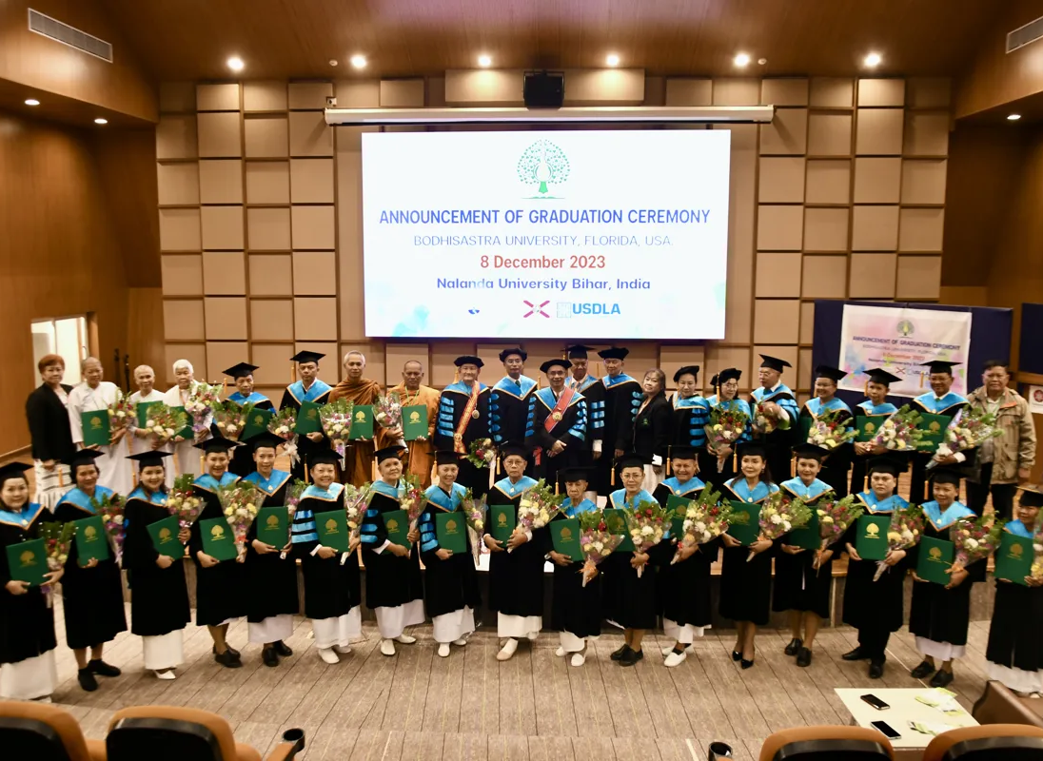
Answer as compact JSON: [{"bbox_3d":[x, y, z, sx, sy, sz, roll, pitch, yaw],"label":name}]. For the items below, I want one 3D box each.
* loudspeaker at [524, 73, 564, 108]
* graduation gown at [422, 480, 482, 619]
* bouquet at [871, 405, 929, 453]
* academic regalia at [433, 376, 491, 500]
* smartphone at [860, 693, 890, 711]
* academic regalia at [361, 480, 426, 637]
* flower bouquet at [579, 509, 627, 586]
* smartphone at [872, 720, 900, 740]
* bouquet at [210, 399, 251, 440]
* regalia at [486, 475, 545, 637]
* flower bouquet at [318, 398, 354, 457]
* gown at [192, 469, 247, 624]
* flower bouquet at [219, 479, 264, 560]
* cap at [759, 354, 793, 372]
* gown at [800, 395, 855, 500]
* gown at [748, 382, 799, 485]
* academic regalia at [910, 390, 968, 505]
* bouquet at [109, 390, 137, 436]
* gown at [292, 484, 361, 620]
[{"bbox_3d":[0.277,-3.587,10.600,0.480,0.400,0.380,0,7,3],"label":"loudspeaker"},{"bbox_3d":[-0.547,1.294,6.520,0.470,1.004,0.400,-1,7,-10],"label":"graduation gown"},{"bbox_3d":[3.171,0.412,7.197,0.480,0.340,0.260,-32,-7,36],"label":"bouquet"},{"bbox_3d":[-0.557,0.578,8.190,0.546,1.172,0.380,-1,7,-4],"label":"academic regalia"},{"bbox_3d":[2.047,1.860,4.950,0.073,0.010,0.152,-2,7,-18],"label":"smartphone"},{"bbox_3d":[-0.996,1.387,6.665,0.500,1.236,0.380,-3,8,-28],"label":"academic regalia"},{"bbox_3d":[0.567,1.236,6.298,0.310,0.550,0.220,14,1,2],"label":"flower bouquet"},{"bbox_3d":[1.984,1.903,4.657,0.073,0.010,0.156,-2,7,-12],"label":"smartphone"},{"bbox_3d":[-2.613,0.372,7.696,0.350,0.480,0.260,-2,15,-19],"label":"bouquet"},{"bbox_3d":[-0.047,1.343,6.622,0.490,1.217,0.400,0,7,2],"label":"regalia"},{"bbox_3d":[-1.644,0.452,7.607,0.290,0.560,0.220,-5,10,-4],"label":"flower bouquet"},{"bbox_3d":[-2.265,1.261,6.438,0.460,1.148,0.360,-3,8,-28],"label":"gown"},{"bbox_3d":[-2.070,1.033,6.326,0.330,0.584,0.220,0,0,-20],"label":"flower bouquet"},{"bbox_3d":[2.285,-0.159,7.715,0.270,0.150,0.280,17,8,38],"label":"cap"},{"bbox_3d":[2.750,0.639,7.696,0.500,0.978,0.360,5,8,35],"label":"gown"},{"bbox_3d":[2.342,0.603,7.941,0.468,1.147,0.400,7,10,42],"label":"gown"},{"bbox_3d":[3.623,0.668,7.395,0.495,1.116,0.380,4,8,30],"label":"academic regalia"},{"bbox_3d":[-3.570,0.318,7.639,0.250,0.480,0.200,3,13,-26],"label":"bouquet"},{"bbox_3d":[-1.484,1.297,6.515,0.500,1.028,0.380,-4,8,-32],"label":"gown"}]

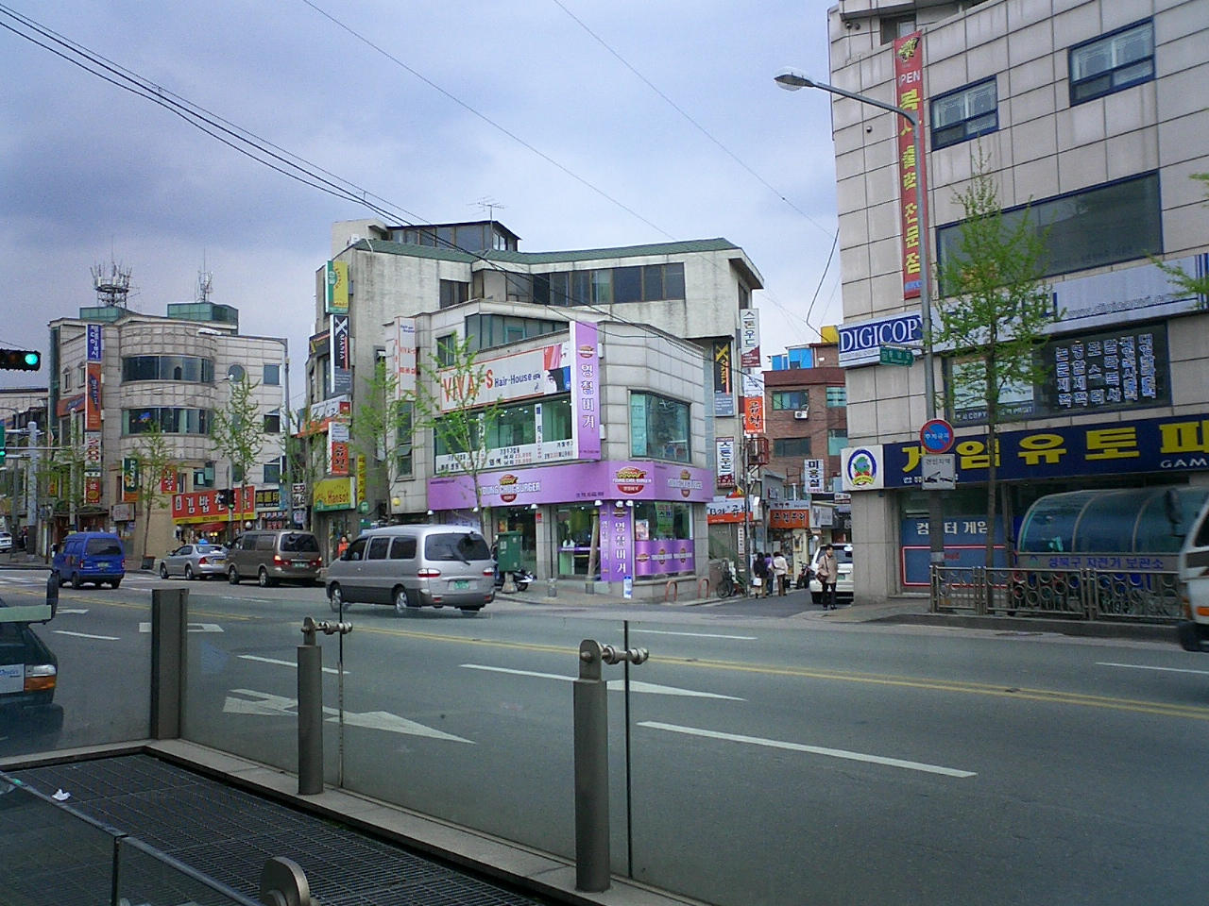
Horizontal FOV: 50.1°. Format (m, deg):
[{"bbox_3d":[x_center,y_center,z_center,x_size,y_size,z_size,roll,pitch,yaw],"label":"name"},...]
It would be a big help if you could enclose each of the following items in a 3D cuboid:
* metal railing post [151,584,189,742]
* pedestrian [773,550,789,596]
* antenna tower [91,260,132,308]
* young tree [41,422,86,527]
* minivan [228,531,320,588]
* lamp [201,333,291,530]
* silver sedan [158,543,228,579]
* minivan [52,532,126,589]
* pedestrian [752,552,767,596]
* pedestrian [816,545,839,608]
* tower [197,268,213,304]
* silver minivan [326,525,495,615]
[{"bbox_3d":[-3.288,1.595,9.770,0.250,1.130,0.200,0,-4,-12],"label":"metal railing post"},{"bbox_3d":[5.930,4.050,43.500,0.500,1.590,0.360,-2,-4,14],"label":"pedestrian"},{"bbox_3d":[-29.540,-10.111,77.500,2.300,2.800,2.300,2,-5,-37],"label":"antenna tower"},{"bbox_3d":[-27.700,2.000,66.000,2.400,7.300,2.400,1,-4,-23],"label":"young tree"},{"bbox_3d":[-11.046,3.531,43.104,1.900,1.750,4.890,1,-5,-34],"label":"minivan"},{"bbox_3d":[-13.650,0.080,49.200,3.600,9.400,0.350,2,-5,-39],"label":"lamp"},{"bbox_3d":[-16.200,4.360,51.600,1.800,1.450,4.700,2,-5,-39],"label":"silver sedan"},{"bbox_3d":[-17.458,3.635,43.760,1.420,1.880,3.500,2,-5,-37],"label":"minivan"},{"bbox_3d":[5.367,4.228,44.500,0.500,1.590,0.420,-2,-4,12],"label":"pedestrian"},{"bbox_3d":[5.600,3.140,32.500,0.580,1.660,0.380,0,-4,-18],"label":"pedestrian"},{"bbox_3d":[-24.858,-10.385,80.500,1.000,2.200,1.000,2,-5,-37],"label":"tower"},{"bbox_3d":[-4.550,2.680,29.600,1.820,1.930,4.700,2,-5,-39],"label":"silver minivan"}]

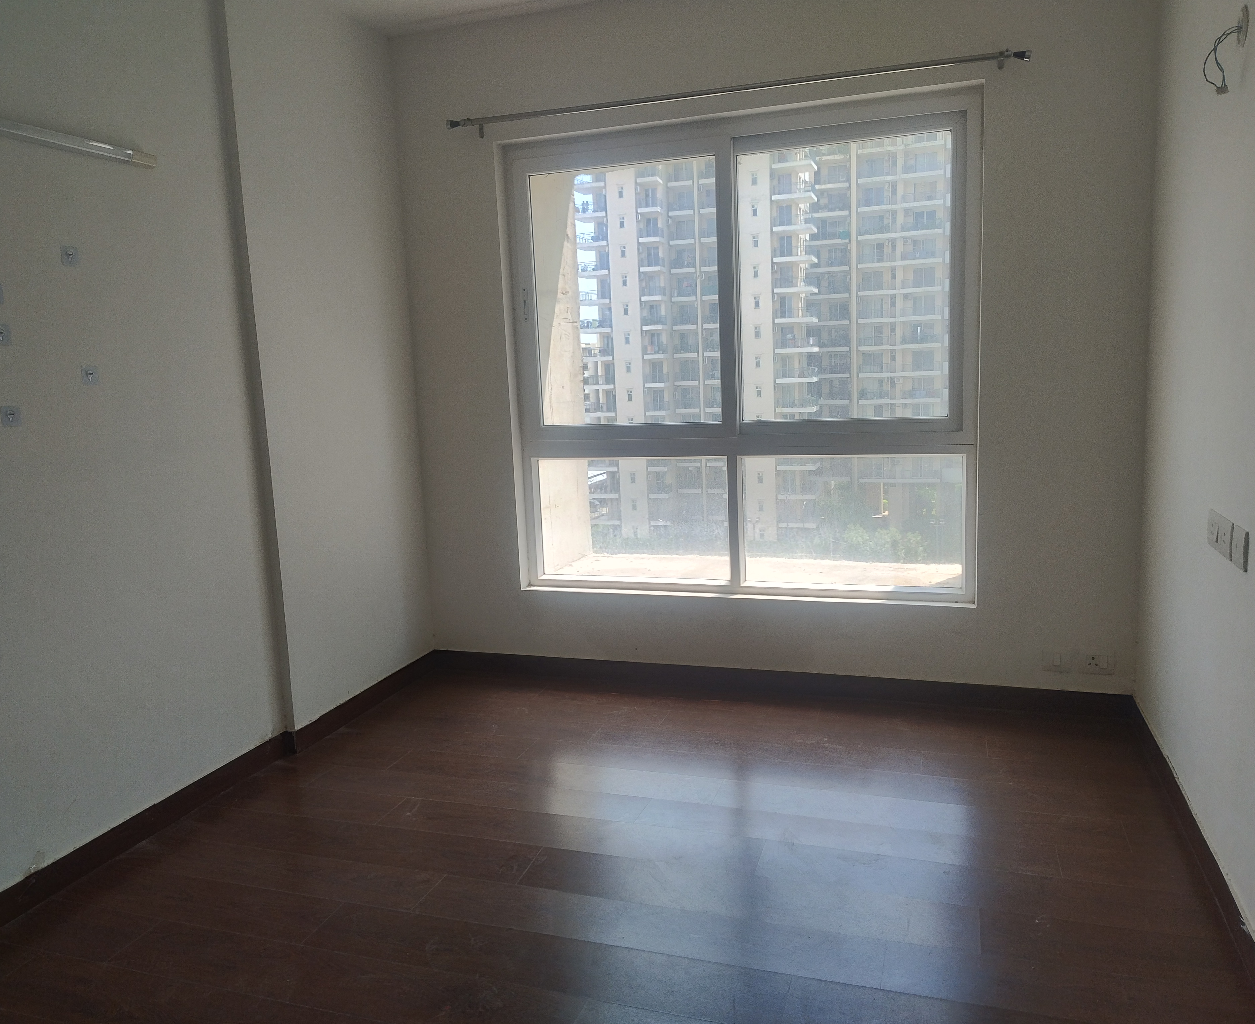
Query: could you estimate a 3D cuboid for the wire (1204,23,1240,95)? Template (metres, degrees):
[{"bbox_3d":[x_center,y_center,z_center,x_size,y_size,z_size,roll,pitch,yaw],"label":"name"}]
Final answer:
[{"bbox_3d":[1.434,-1.090,2.280,0.075,0.155,0.050,1,9,19],"label":"wire"}]

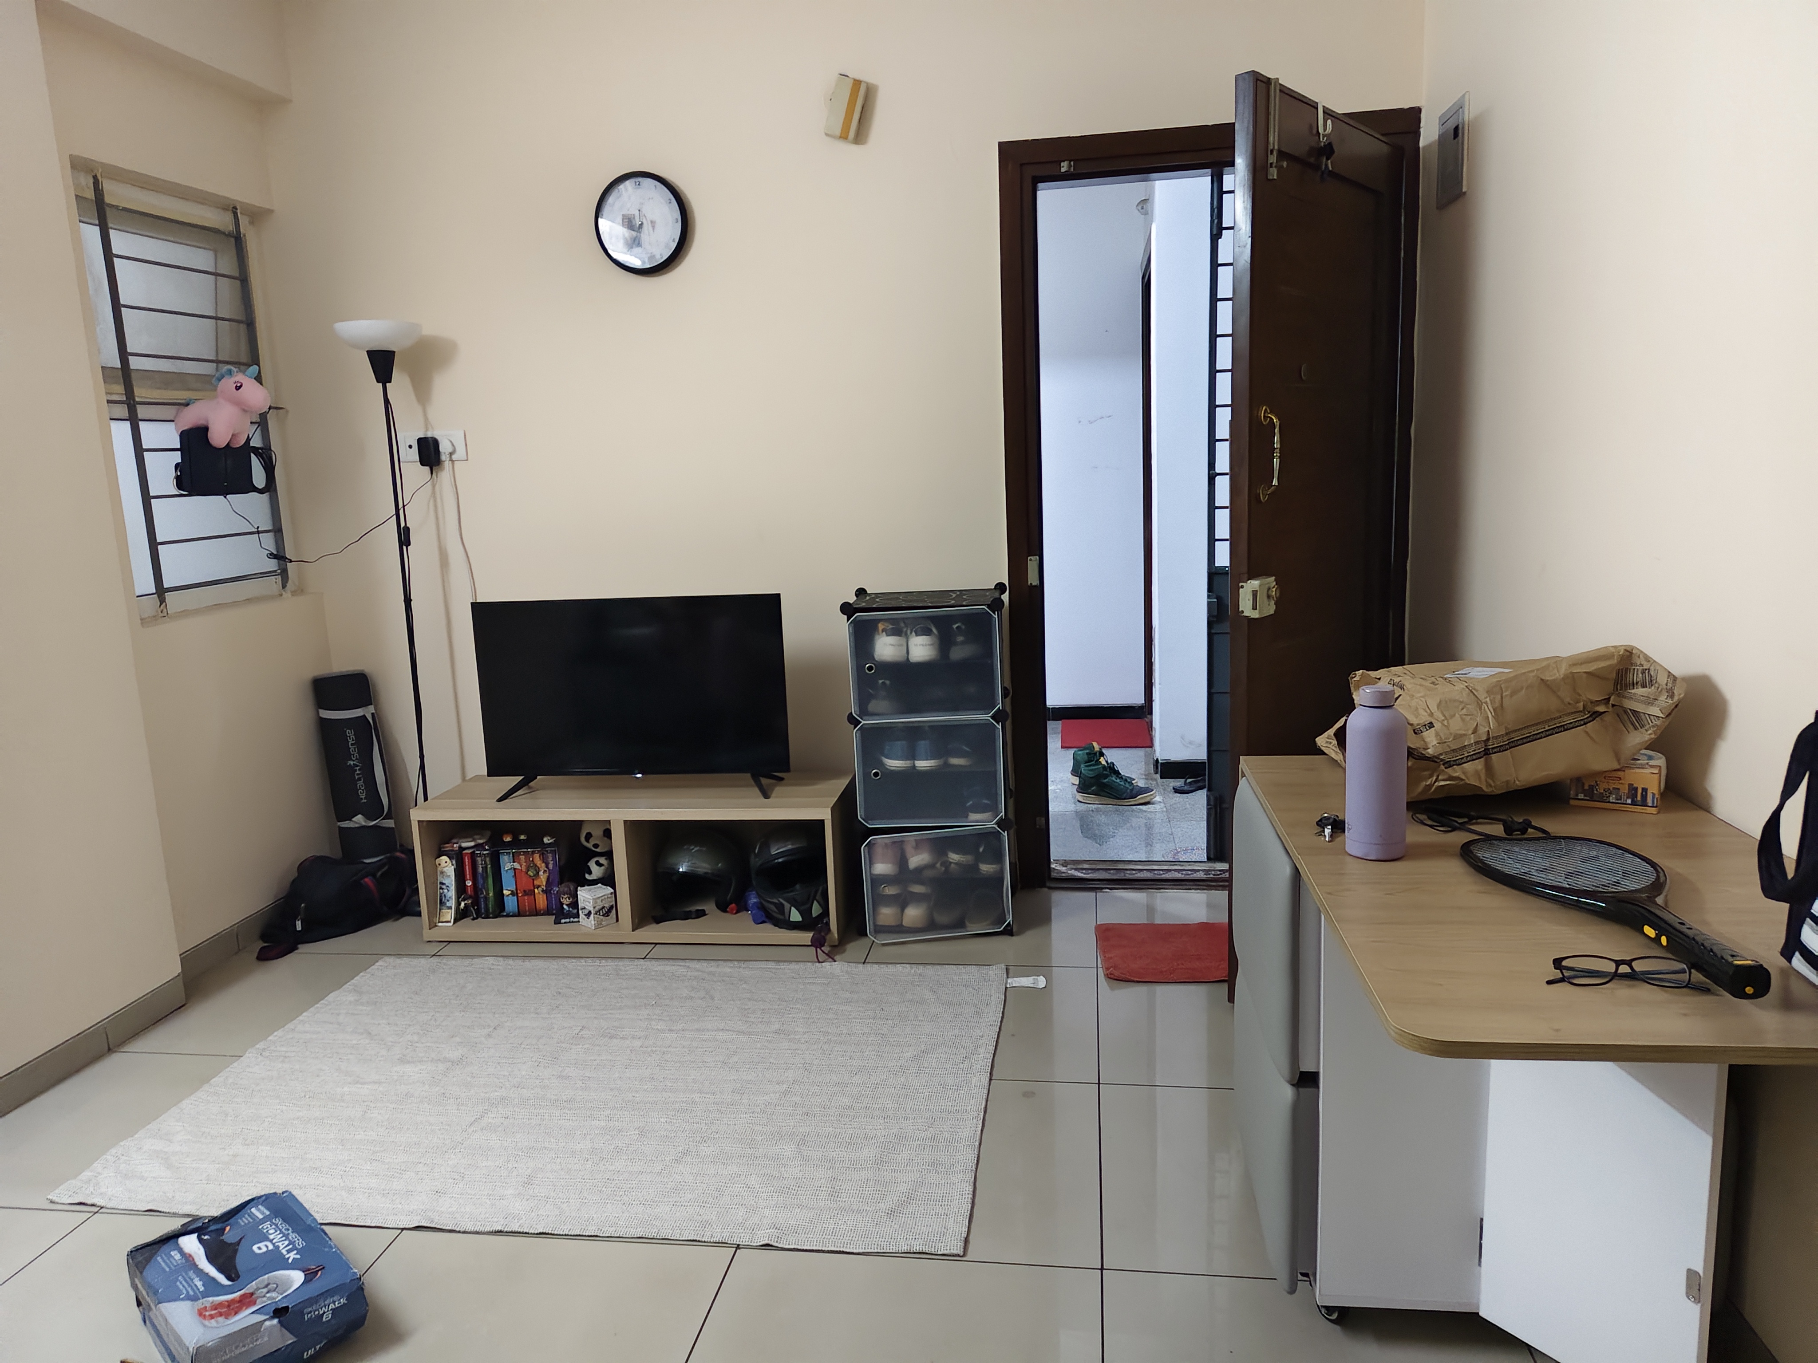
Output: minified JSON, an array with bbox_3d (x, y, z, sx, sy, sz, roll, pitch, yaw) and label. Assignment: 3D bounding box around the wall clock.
[{"bbox_3d":[-0.763,-1.309,3.605,0.285,0.285,0.042,-1,10,8],"label":"wall clock"}]

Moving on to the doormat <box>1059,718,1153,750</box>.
[{"bbox_3d":[0.902,0.233,5.788,0.400,0.012,0.610,-1,10,8],"label":"doormat"}]

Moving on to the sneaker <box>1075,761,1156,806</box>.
[{"bbox_3d":[0.772,0.370,4.717,0.285,0.166,0.110,1,11,16],"label":"sneaker"}]

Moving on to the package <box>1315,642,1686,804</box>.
[{"bbox_3d":[0.909,0.048,1.980,0.480,0.150,0.270,-10,9,10],"label":"package"}]

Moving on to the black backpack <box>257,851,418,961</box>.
[{"bbox_3d":[-1.661,0.631,3.722,0.440,0.195,0.270,-10,13,-38],"label":"black backpack"}]

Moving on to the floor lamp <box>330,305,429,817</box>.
[{"bbox_3d":[-1.491,-0.171,3.755,0.275,1.748,0.275,-1,10,8],"label":"floor lamp"}]

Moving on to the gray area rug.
[{"bbox_3d":[-0.685,0.850,2.796,1.745,0.012,1.195,-1,10,8],"label":"gray area rug"}]

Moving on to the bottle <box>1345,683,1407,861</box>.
[{"bbox_3d":[0.610,0.116,1.657,0.077,0.227,0.077,-1,10,8],"label":"bottle"}]

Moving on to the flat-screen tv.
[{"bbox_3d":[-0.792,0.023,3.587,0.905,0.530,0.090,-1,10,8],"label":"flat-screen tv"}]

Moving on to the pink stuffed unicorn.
[{"bbox_3d":[-1.887,-0.759,3.465,0.220,0.225,0.130,-5,11,-14],"label":"pink stuffed unicorn"}]

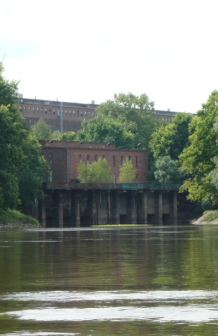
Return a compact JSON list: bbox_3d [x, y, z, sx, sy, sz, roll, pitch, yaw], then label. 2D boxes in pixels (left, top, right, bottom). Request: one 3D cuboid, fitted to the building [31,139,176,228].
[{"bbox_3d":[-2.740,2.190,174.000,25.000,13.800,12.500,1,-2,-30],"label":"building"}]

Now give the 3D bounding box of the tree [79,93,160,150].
[{"bbox_3d":[1.940,-4.900,206.000,14.500,18.000,13.500,0,-2,0],"label":"tree"}]

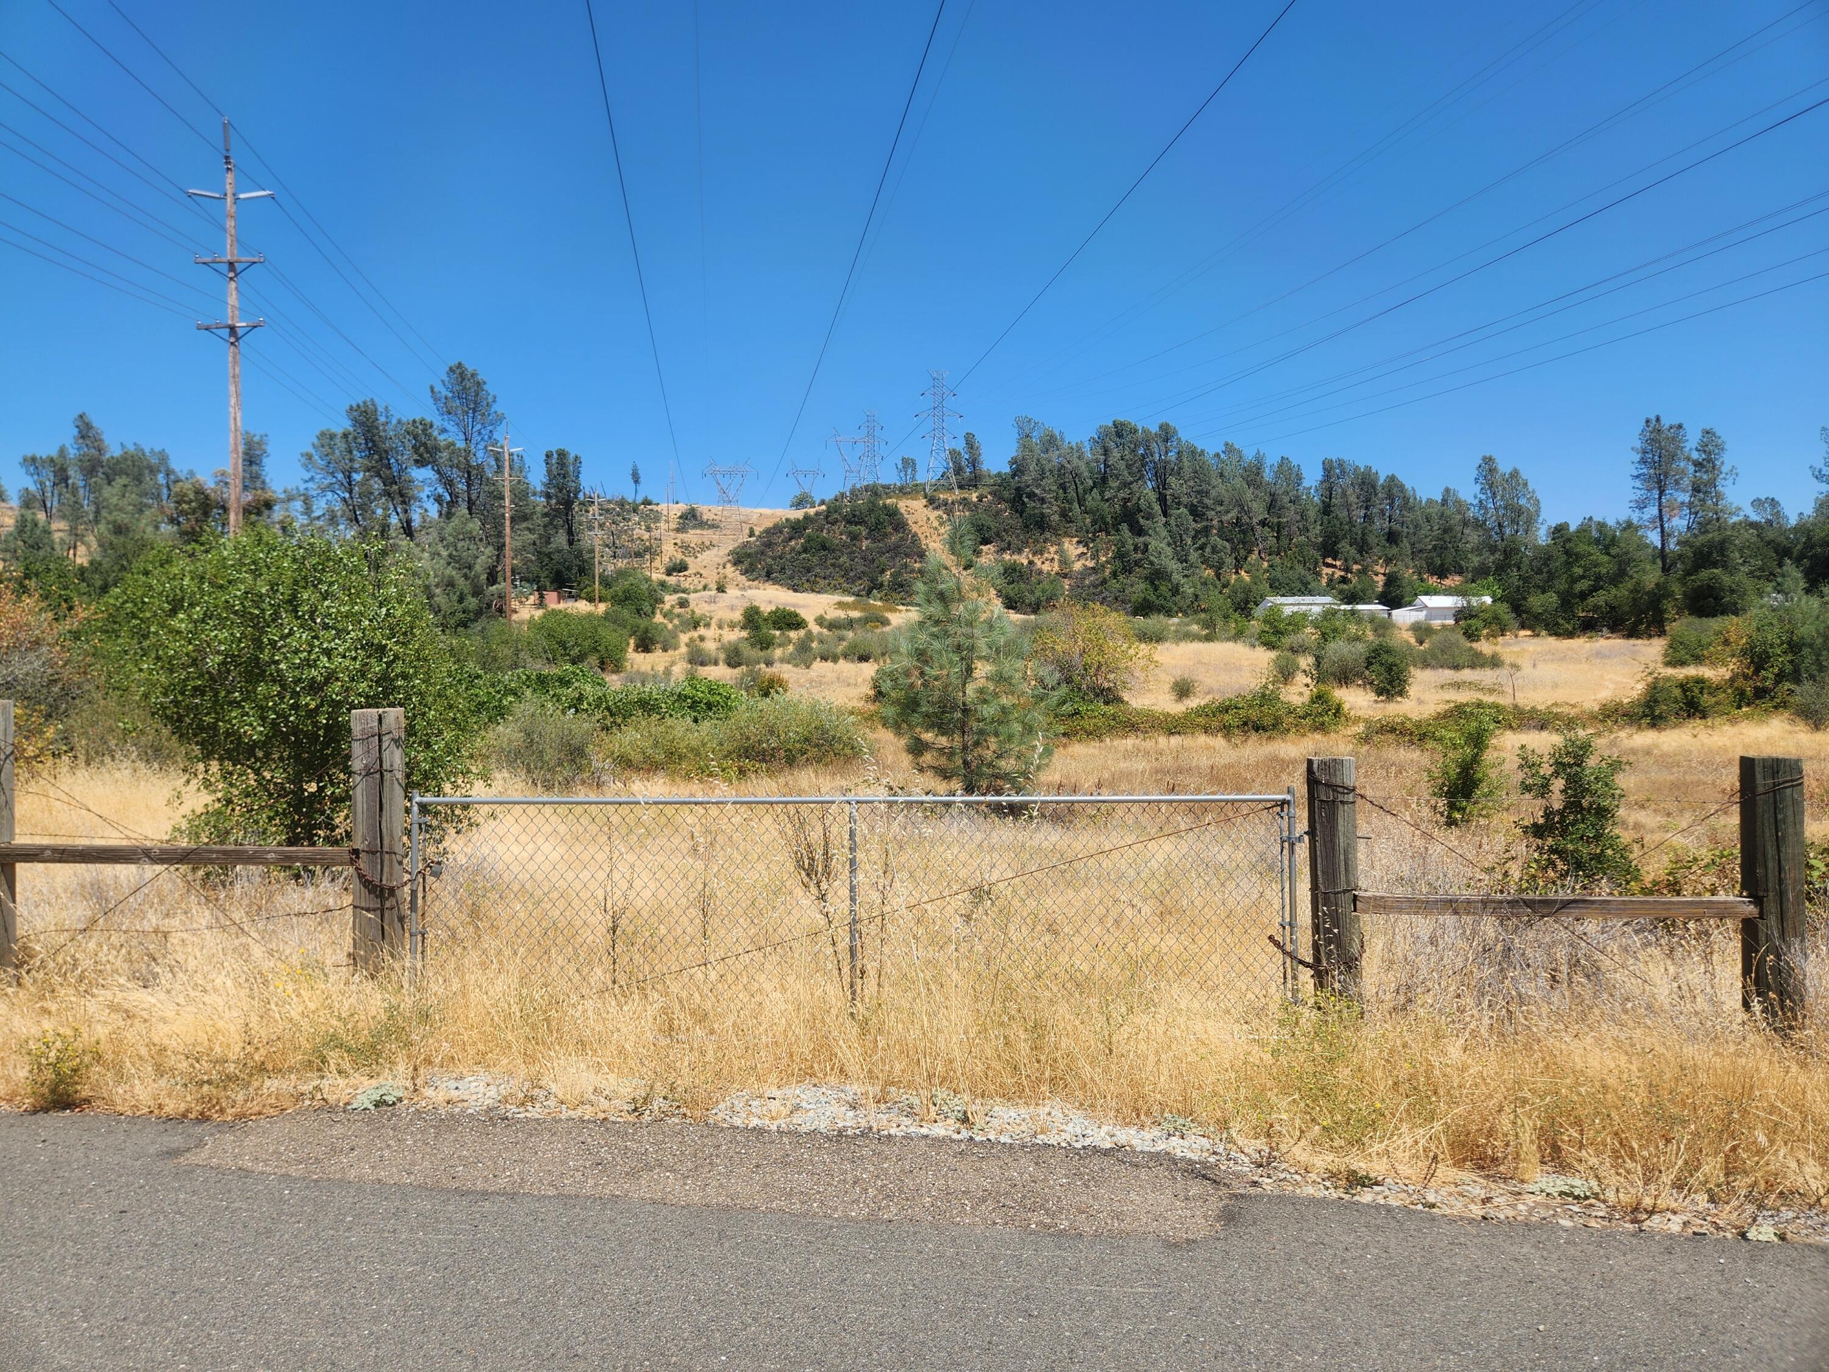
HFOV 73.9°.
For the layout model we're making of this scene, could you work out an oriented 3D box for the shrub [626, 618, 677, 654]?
[{"bbox_3d":[-12.548,-2.387,58.000,2.374,1.696,2.100,-1,1,0],"label":"shrub"}]

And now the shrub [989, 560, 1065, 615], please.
[{"bbox_3d":[11.611,-10.141,125.000,7.724,5.684,7.000,-1,1,0],"label":"shrub"}]

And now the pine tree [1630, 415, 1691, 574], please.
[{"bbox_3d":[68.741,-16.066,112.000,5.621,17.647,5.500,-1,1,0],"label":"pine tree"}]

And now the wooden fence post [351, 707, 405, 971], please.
[{"bbox_3d":[-2.627,0.822,5.950,0.215,1.413,0.195,-1,1,-10],"label":"wooden fence post"}]

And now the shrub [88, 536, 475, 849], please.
[{"bbox_3d":[-5.138,0.094,10.000,3.093,2.620,2.900,-1,1,0],"label":"shrub"}]

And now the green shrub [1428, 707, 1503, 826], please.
[{"bbox_3d":[5.991,0.916,13.200,0.780,1.350,0.720,-1,1,0],"label":"green shrub"}]

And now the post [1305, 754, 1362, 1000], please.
[{"bbox_3d":[2.053,1.018,5.950,0.190,1.329,0.185,0,1,6],"label":"post"}]

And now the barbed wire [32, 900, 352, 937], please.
[{"bbox_3d":[-3.510,1.127,5.850,1.840,0.188,0.050,-1,1,12],"label":"barbed wire"}]

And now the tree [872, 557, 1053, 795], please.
[{"bbox_3d":[0.689,-0.267,17.500,2.500,3.724,2.500,-1,1,0],"label":"tree"}]

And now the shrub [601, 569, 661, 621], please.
[{"bbox_3d":[-26.008,-8.494,112.000,5.492,4.707,5.300,-1,1,0],"label":"shrub"}]

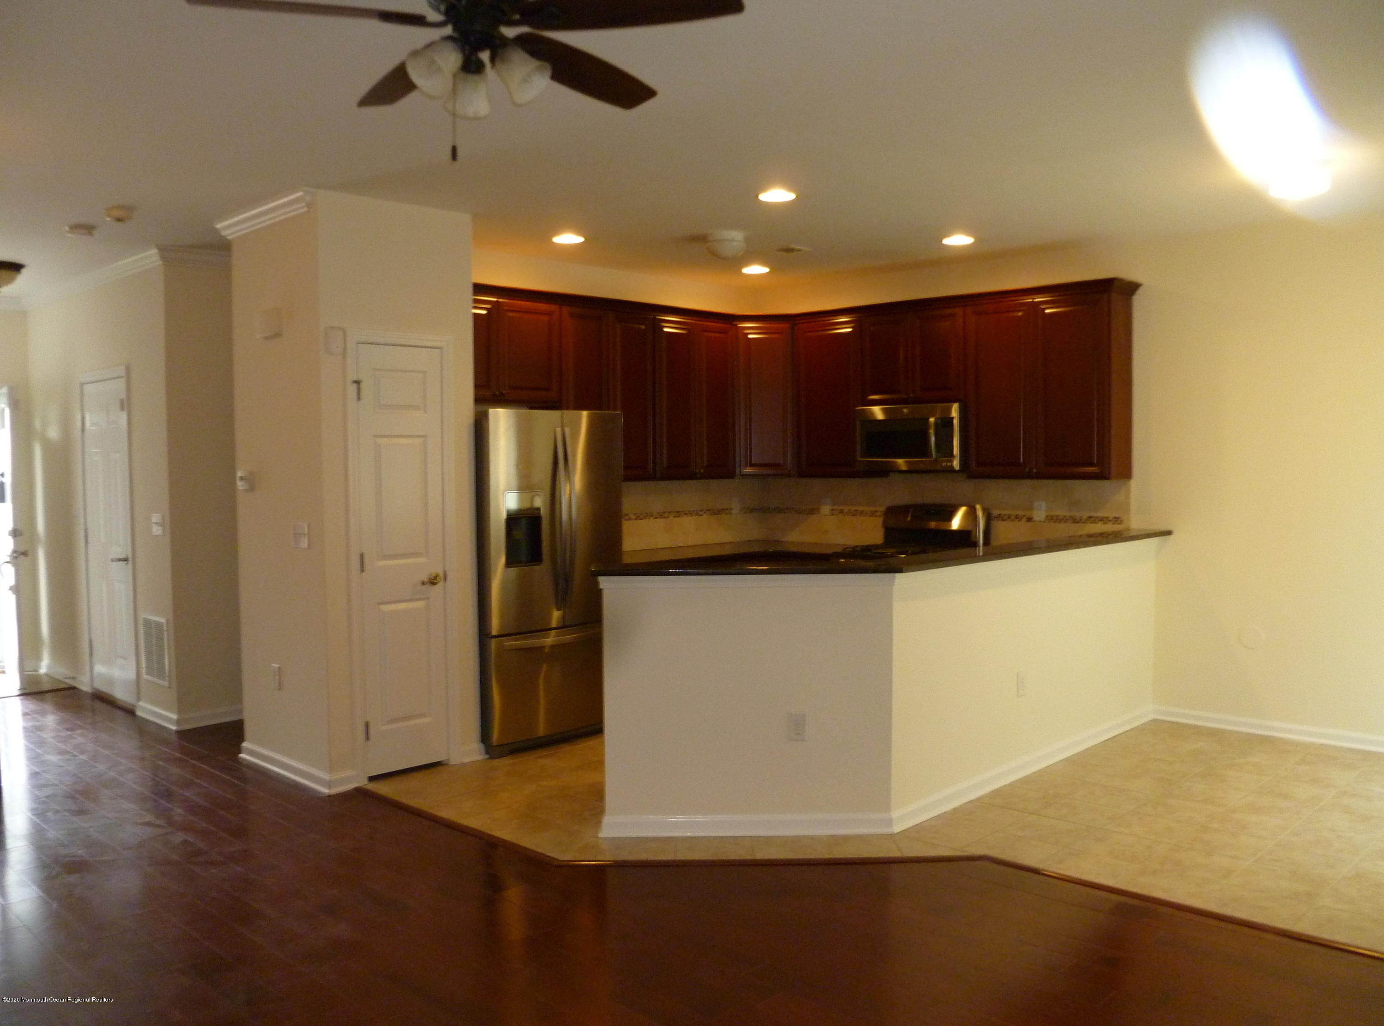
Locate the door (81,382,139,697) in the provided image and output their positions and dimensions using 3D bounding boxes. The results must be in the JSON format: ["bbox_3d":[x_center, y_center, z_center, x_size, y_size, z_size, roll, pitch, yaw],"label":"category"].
[{"bbox_3d":[-3.699,0.169,7.113,0.770,2.003,0.040,2,4,44],"label":"door"}]

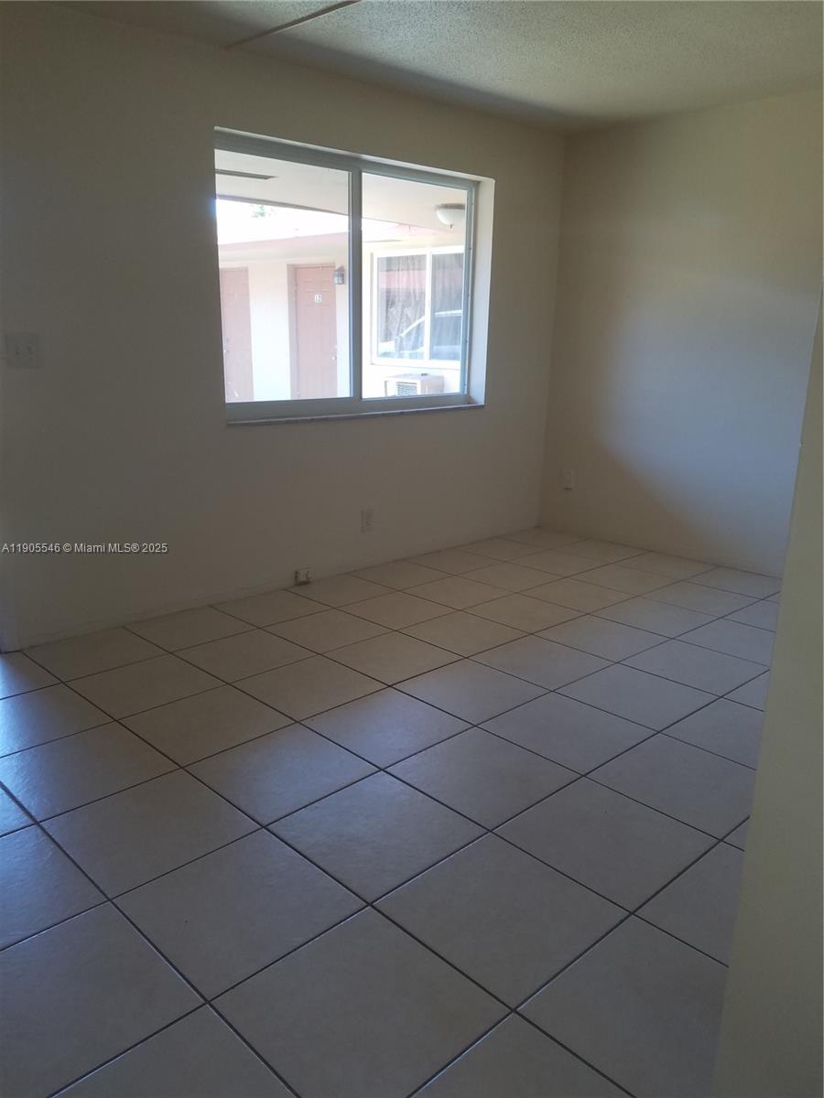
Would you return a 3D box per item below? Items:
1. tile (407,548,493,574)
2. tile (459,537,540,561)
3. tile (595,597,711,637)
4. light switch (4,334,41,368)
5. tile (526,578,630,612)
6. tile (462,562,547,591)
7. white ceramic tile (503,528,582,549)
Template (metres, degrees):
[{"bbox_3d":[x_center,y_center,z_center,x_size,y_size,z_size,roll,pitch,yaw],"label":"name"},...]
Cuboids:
[{"bbox_3d":[0.242,0.077,4.734,0.412,0.010,0.412,-13,20,-43],"label":"tile"},{"bbox_3d":[0.540,0.008,5.025,0.412,0.010,0.412,-13,20,-43],"label":"tile"},{"bbox_3d":[1.127,0.320,3.863,0.412,0.010,0.412,-13,20,-43],"label":"tile"},{"bbox_3d":[-1.450,-0.741,3.092,0.117,0.117,0.014,-13,20,-43],"label":"light switch"},{"bbox_3d":[0.829,0.236,4.162,0.412,0.010,0.412,-13,20,-43],"label":"tile"},{"bbox_3d":[0.533,0.155,4.453,0.412,0.010,0.412,-13,20,-43],"label":"tile"},{"bbox_3d":[0.848,-0.061,5.316,0.412,0.010,0.412,-13,20,-43],"label":"white ceramic tile"}]

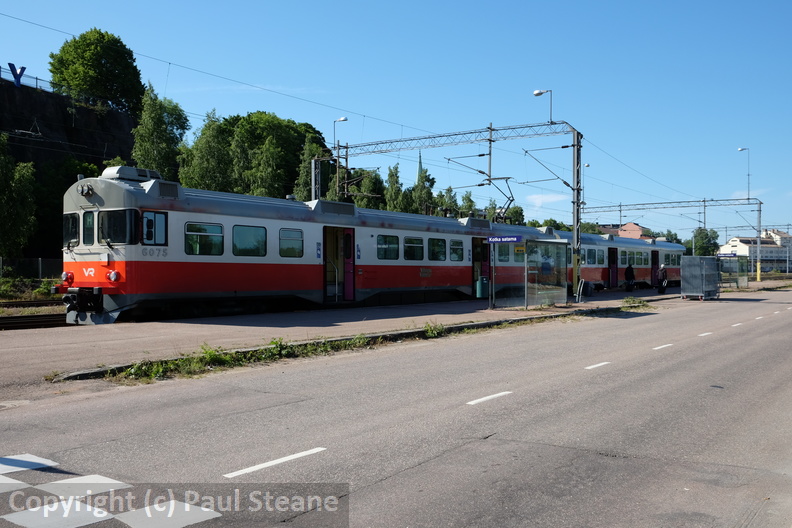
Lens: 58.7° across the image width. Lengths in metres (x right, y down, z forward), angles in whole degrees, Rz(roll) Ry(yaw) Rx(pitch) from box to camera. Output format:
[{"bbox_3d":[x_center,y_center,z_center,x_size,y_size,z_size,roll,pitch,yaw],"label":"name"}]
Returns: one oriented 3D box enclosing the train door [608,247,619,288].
[{"bbox_3d":[13.991,0.251,45.300,0.130,2.600,1.550,0,-1,37],"label":"train door"}]

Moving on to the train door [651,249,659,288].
[{"bbox_3d":[19.355,0.336,52.500,0.130,2.600,1.550,0,-1,37],"label":"train door"}]

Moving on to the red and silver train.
[{"bbox_3d":[7.660,-0.200,39.560,3.200,4.400,53.000,0,-1,37],"label":"red and silver train"}]

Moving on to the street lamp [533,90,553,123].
[{"bbox_3d":[8.200,-8.816,39.400,1.200,1.850,0.350,0,-1,37],"label":"street lamp"}]

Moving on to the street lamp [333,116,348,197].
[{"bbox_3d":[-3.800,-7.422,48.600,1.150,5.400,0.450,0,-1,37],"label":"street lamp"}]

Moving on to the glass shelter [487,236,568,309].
[{"bbox_3d":[5.100,0.380,26.960,1.750,2.550,3.900,0,-1,37],"label":"glass shelter"}]

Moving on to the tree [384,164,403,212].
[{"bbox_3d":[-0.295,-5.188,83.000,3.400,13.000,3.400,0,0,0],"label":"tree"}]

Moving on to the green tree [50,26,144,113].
[{"bbox_3d":[-34.039,-21.821,80.000,10.800,10.000,10.300,0,0,0],"label":"green tree"}]

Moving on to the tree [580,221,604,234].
[{"bbox_3d":[44.665,-4.205,160.000,6.200,11.500,6.200,0,0,0],"label":"tree"}]

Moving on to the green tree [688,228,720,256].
[{"bbox_3d":[66.061,-2.451,150.000,6.600,10.500,6.600,0,0,0],"label":"green tree"}]

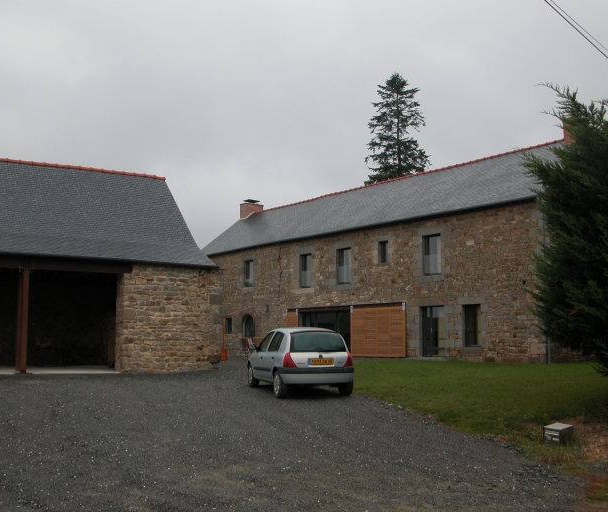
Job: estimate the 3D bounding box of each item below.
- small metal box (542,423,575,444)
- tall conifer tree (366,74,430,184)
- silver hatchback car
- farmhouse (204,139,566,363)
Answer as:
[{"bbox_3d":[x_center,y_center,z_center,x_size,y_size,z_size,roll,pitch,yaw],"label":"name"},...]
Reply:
[{"bbox_3d":[3.885,2.733,10.497,0.390,0.270,0.265,1,-2,-41],"label":"small metal box"},{"bbox_3d":[6.705,-3.488,50.000,6.300,20.210,6.300,0,-6,0],"label":"tall conifer tree"},{"bbox_3d":[-0.204,2.315,15.520,1.650,1.420,3.770,1,-6,-17],"label":"silver hatchback car"},{"bbox_3d":[3.836,0.421,36.851,8.090,9.500,24.615,5,-8,-39],"label":"farmhouse"}]

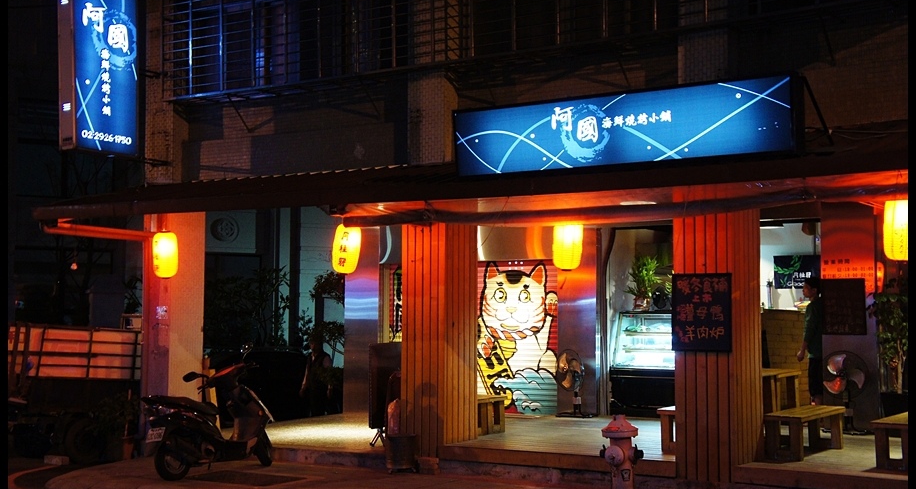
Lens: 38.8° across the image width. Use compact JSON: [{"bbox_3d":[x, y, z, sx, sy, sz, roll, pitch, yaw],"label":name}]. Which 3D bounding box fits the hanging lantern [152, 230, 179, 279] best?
[{"bbox_3d":[-2.992,0.105,13.300,0.268,0.475,0.268,0,-3,0],"label":"hanging lantern"}]

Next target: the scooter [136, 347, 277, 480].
[{"bbox_3d":[-2.388,1.619,12.688,0.710,1.190,1.820,-2,-4,35],"label":"scooter"}]

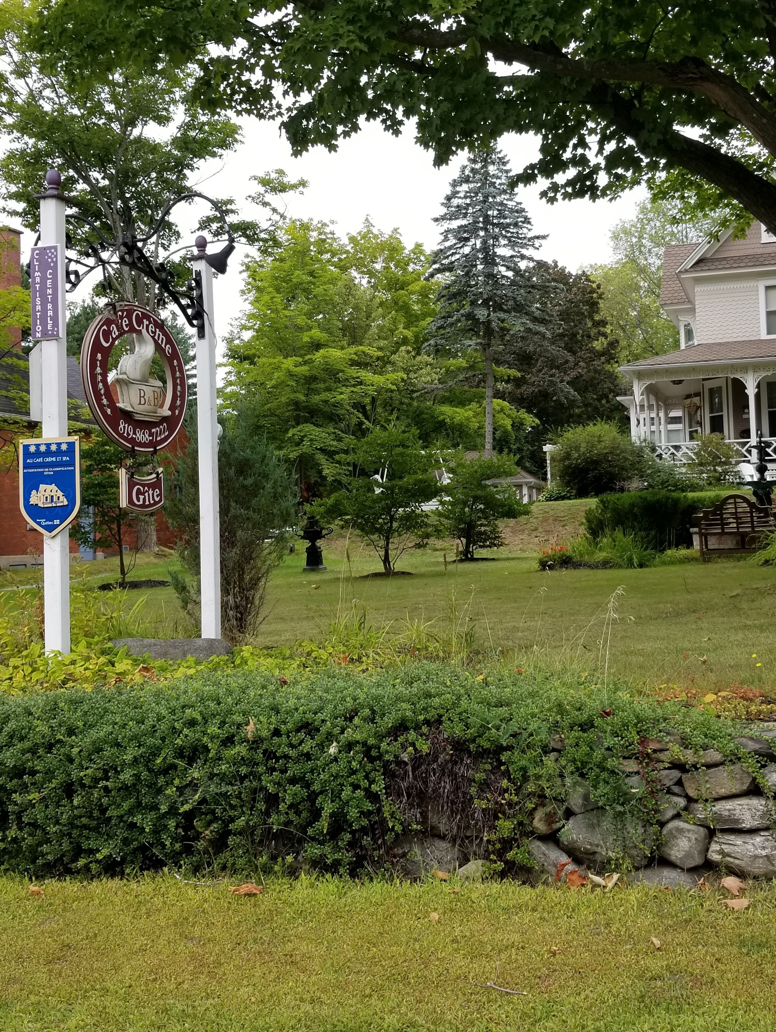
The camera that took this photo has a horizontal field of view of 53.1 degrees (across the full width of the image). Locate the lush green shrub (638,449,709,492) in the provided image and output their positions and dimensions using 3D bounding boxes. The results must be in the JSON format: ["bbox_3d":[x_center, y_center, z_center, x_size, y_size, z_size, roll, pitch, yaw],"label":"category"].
[{"bbox_3d":[8.787,-1.398,24.000,2.000,1.250,1.600,-2,-2,11],"label":"lush green shrub"}]

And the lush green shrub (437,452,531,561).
[{"bbox_3d":[1.862,-0.199,15.300,1.830,2.101,1.750,-2,-2,0],"label":"lush green shrub"}]

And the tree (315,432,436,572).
[{"bbox_3d":[-0.190,-0.235,12.200,1.967,2.284,1.850,-2,-2,0],"label":"tree"}]

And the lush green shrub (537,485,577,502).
[{"bbox_3d":[4.685,-0.626,21.500,1.000,0.440,0.800,-2,-2,5],"label":"lush green shrub"}]

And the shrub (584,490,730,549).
[{"bbox_3d":[5.049,0.068,14.600,2.450,1.050,1.300,-2,-2,14],"label":"shrub"}]

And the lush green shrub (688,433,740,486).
[{"bbox_3d":[9.767,-1.672,23.300,1.575,1.672,1.500,-2,-2,0],"label":"lush green shrub"}]

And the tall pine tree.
[{"bbox_3d":[3.574,-7.224,29.000,4.344,13.091,4.200,-2,-2,0],"label":"tall pine tree"}]

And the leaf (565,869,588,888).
[{"bbox_3d":[0.818,1.565,3.359,0.100,0.070,0.060,-2,-2,12],"label":"leaf"}]

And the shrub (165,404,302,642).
[{"bbox_3d":[-1.308,0.064,6.500,1.109,2.001,1.050,-2,-2,0],"label":"shrub"}]

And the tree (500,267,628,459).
[{"bbox_3d":[8.351,-7.101,37.000,5.900,10.000,5.600,-2,-2,0],"label":"tree"}]

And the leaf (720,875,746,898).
[{"bbox_3d":[1.510,1.621,3.400,0.117,0.055,0.090,-2,-2,0],"label":"leaf"}]

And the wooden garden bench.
[{"bbox_3d":[5.610,0.175,12.392,1.330,1.060,0.630,-4,-1,31],"label":"wooden garden bench"}]

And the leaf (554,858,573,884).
[{"bbox_3d":[0.764,1.551,3.384,0.070,0.090,0.055,-2,-2,12],"label":"leaf"}]

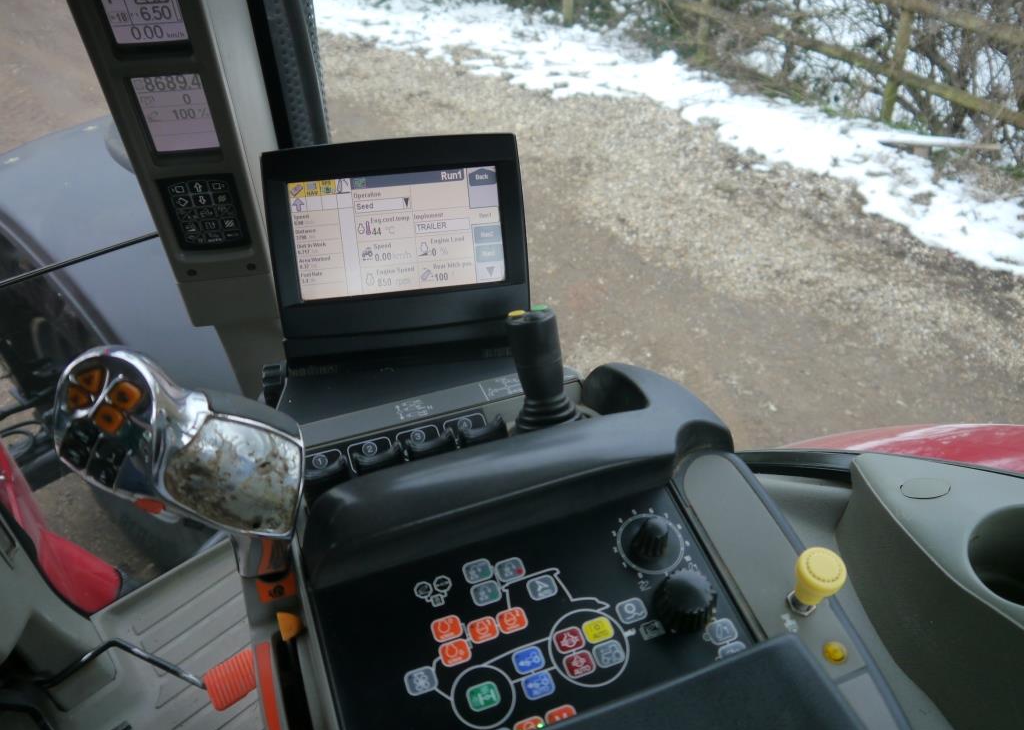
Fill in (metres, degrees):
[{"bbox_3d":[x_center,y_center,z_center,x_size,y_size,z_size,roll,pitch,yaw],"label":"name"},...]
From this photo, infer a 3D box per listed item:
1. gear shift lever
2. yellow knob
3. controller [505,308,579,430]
[{"bbox_3d":[-0.191,0.053,0.487,0.130,0.115,0.080,1,29,6],"label":"gear shift lever"},{"bbox_3d":[0.191,0.135,0.519,0.030,0.036,0.030,-9,49,-11],"label":"yellow knob"},{"bbox_3d":[0.021,0.004,0.588,0.050,0.098,0.050,-5,29,3],"label":"controller"}]

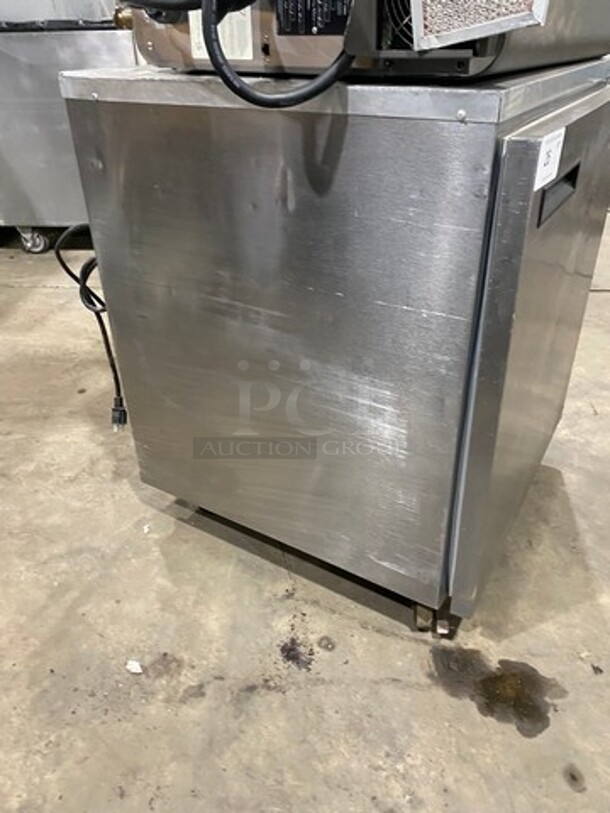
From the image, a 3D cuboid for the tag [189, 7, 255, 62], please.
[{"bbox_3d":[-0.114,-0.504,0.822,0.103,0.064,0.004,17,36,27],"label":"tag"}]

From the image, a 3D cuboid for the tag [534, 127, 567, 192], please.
[{"bbox_3d":[0.266,-0.267,0.659,0.004,0.053,0.104,17,33,27],"label":"tag"}]

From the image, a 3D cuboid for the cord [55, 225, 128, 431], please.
[{"bbox_3d":[-0.387,-0.145,1.173,0.120,0.440,0.110,17,36,27],"label":"cord"}]

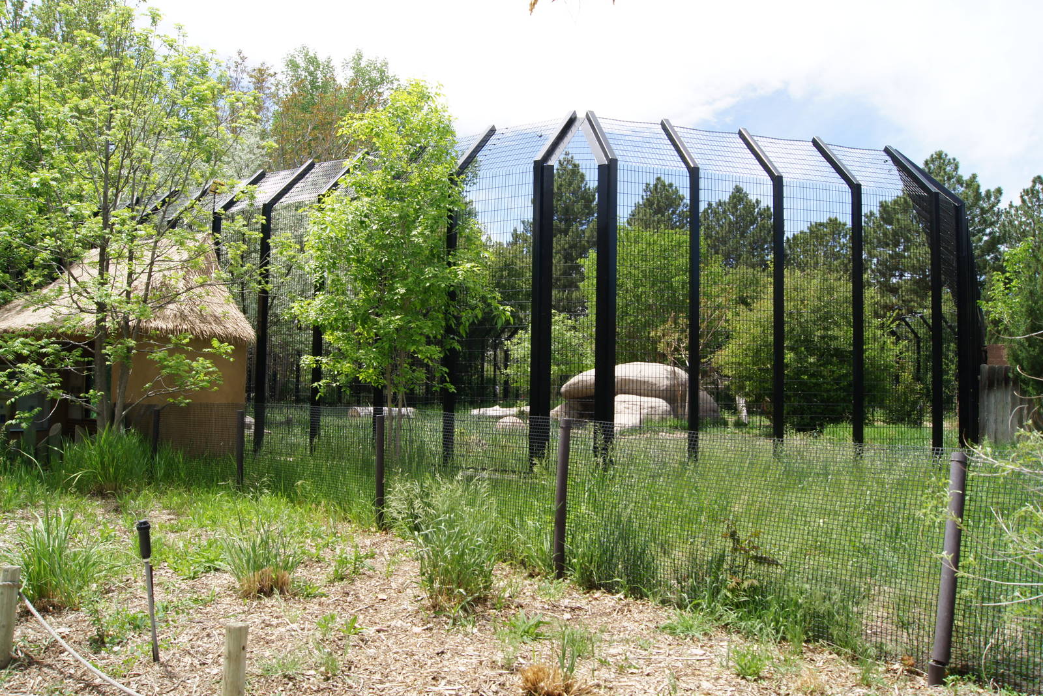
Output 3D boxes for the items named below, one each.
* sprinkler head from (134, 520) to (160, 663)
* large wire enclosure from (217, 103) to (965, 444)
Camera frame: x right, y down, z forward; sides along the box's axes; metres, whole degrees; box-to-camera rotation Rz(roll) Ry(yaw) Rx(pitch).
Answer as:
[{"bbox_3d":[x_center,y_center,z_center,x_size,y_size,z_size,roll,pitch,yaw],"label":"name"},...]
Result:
[{"bbox_3d":[-1.778,1.161,3.740,0.068,0.668,0.068,-6,-3,0],"label":"sprinkler head"},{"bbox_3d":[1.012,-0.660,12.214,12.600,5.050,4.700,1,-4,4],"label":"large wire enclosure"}]

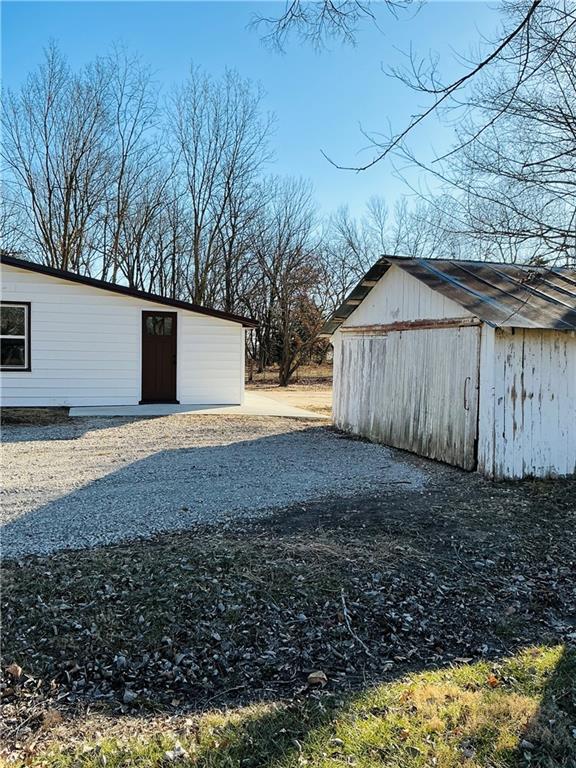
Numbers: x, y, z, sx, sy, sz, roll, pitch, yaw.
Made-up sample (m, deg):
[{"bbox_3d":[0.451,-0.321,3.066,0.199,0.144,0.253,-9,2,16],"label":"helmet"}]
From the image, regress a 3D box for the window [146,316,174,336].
[{"bbox_3d":[-2.924,-1.310,14.100,0.600,0.440,0.050,0,1,-18],"label":"window"}]

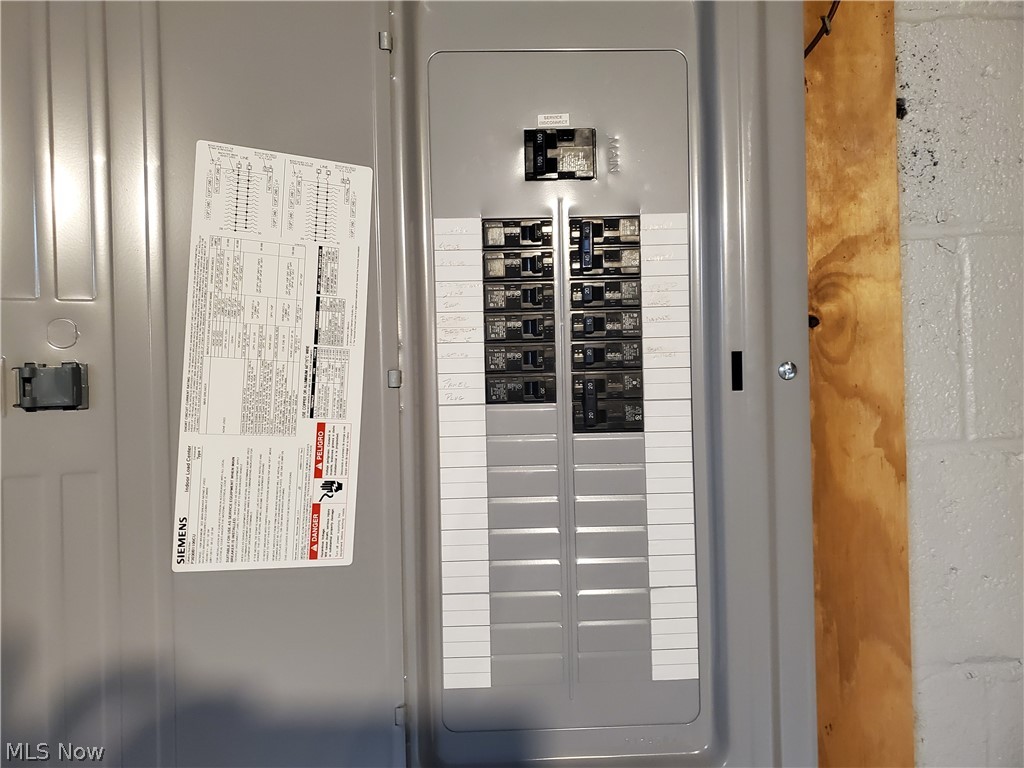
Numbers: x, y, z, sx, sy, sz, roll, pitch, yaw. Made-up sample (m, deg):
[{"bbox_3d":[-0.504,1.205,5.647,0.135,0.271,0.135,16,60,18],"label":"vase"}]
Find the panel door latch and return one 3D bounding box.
[{"bbox_3d":[-0.301,0.002,0.503,0.043,0.031,0.018,-1,0,-23],"label":"panel door latch"}]

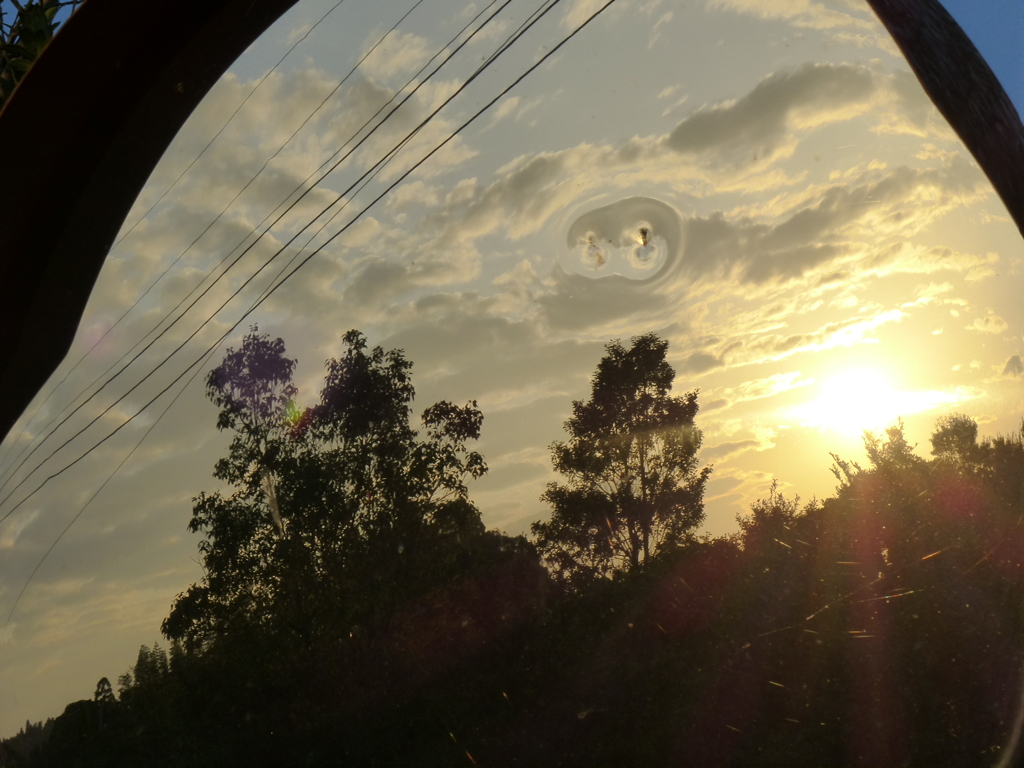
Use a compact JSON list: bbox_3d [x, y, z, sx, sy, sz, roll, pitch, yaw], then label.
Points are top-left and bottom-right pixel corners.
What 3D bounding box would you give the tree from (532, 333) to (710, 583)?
[{"bbox_3d":[2.831,2.185,205.000,4.603,7.033,4.448,-1,-5,0],"label":"tree"}]

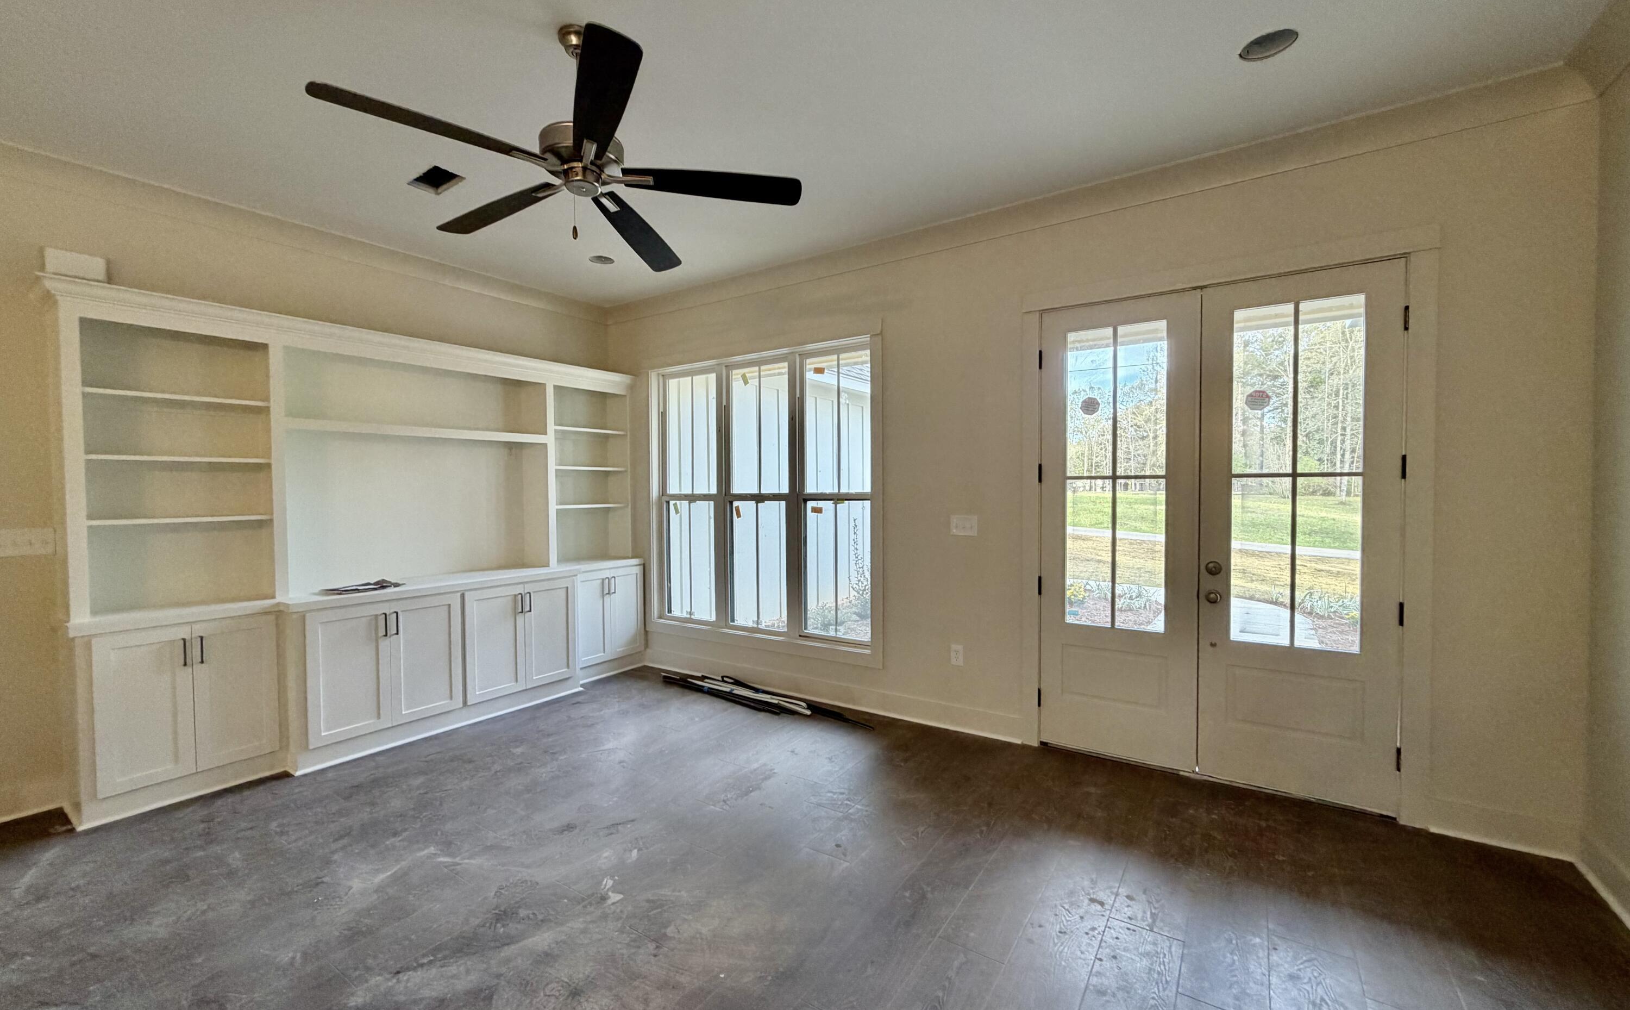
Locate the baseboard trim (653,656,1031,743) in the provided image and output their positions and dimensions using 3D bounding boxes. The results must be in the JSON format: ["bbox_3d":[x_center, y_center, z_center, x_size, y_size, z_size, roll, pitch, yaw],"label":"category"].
[{"bbox_3d":[-0.123,1.290,4.694,3.200,0.146,0.028,0,2,34],"label":"baseboard trim"}]

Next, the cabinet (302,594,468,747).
[{"bbox_3d":[-2.652,0.919,3.954,0.545,0.715,0.820,1,2,35],"label":"cabinet"}]

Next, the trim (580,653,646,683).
[{"bbox_3d":[-1.636,1.312,5.336,0.028,0.105,0.630,0,2,34],"label":"trim"}]

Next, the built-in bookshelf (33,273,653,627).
[{"bbox_3d":[-2.524,-0.268,4.255,0.390,1.505,3.185,1,2,35],"label":"built-in bookshelf"}]

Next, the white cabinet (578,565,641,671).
[{"bbox_3d":[-1.780,0.869,5.310,0.440,0.720,0.655,1,2,35],"label":"white cabinet"}]

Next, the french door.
[{"bbox_3d":[1.921,0.145,3.309,1.540,2.440,0.055,0,2,34],"label":"french door"}]

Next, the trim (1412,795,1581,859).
[{"bbox_3d":[2.790,1.323,2.694,0.435,0.140,0.022,1,2,35],"label":"trim"}]

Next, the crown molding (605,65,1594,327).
[{"bbox_3d":[0.560,-1.603,4.088,5.787,0.120,0.120,0,2,34],"label":"crown molding"}]

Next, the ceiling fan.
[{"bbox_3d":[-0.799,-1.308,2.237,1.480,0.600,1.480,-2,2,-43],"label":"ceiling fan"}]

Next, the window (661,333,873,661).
[{"bbox_3d":[-0.471,-0.062,4.952,2.105,2.084,0.110,1,2,35],"label":"window"}]

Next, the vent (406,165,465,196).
[{"bbox_3d":[-1.893,-1.630,3.301,0.310,0.040,0.158,0,2,34],"label":"vent"}]

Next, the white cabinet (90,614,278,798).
[{"bbox_3d":[-3.166,0.936,3.300,0.440,0.715,0.660,1,2,35],"label":"white cabinet"}]

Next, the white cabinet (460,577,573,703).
[{"bbox_3d":[-2.192,0.915,4.674,0.480,0.745,0.800,0,2,34],"label":"white cabinet"}]

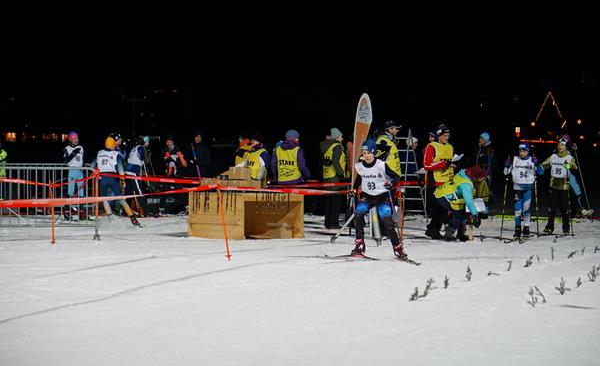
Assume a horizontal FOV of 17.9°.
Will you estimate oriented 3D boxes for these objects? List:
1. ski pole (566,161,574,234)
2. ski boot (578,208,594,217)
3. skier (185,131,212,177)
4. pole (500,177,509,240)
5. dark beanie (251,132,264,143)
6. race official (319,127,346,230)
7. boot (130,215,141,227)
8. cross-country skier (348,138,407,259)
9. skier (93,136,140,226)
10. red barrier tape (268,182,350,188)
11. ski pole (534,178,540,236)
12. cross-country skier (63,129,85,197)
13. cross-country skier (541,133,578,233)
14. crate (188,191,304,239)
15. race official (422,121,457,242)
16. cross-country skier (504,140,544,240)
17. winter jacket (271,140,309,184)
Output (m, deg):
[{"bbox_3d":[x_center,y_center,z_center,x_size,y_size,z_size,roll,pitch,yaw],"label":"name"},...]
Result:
[{"bbox_3d":[4.336,0.266,30.450,0.070,1.214,0.070,-6,14,0],"label":"ski pole"},{"bbox_3d":[5.368,0.553,35.600,0.290,0.180,0.120,1,2,26],"label":"ski boot"},{"bbox_3d":[-2.083,-0.226,39.000,0.540,1.720,0.380,0,2,11],"label":"skier"},{"bbox_3d":[3.176,0.244,29.400,0.070,1.282,0.070,5,0,0],"label":"pole"},{"bbox_3d":[-0.698,-0.747,31.200,0.240,0.200,0.210,0,1,13],"label":"dark beanie"},{"bbox_3d":[0.566,-0.072,32.600,0.360,1.720,0.480,-1,2,-21],"label":"race official"},{"bbox_3d":[-2.926,0.685,33.800,0.110,0.200,0.270,-17,-10,32],"label":"boot"},{"bbox_3d":[0.987,0.197,24.200,0.740,1.530,0.750,0,1,9],"label":"cross-country skier"},{"bbox_3d":[-3.350,-0.045,34.500,0.820,1.600,0.650,0,2,-18],"label":"skier"},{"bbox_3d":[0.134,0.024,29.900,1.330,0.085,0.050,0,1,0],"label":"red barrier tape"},{"bbox_3d":[3.724,0.225,29.900,0.070,1.313,0.070,-5,18,0],"label":"ski pole"},{"bbox_3d":[-4.256,-0.132,35.700,0.470,1.660,0.380,0,2,-14],"label":"cross-country skier"},{"bbox_3d":[4.267,0.033,31.300,0.620,1.640,0.450,0,2,9],"label":"cross-country skier"},{"bbox_3d":[-0.845,0.510,30.000,1.810,0.740,0.850,0,1,-3],"label":"crate"},{"bbox_3d":[2.181,-0.016,29.700,0.450,1.780,0.500,1,2,38],"label":"race official"},{"bbox_3d":[3.506,0.118,29.800,0.640,1.500,0.480,0,1,12],"label":"cross-country skier"},{"bbox_3d":[-0.159,-0.359,31.700,0.650,0.730,0.380,0,1,9],"label":"winter jacket"}]

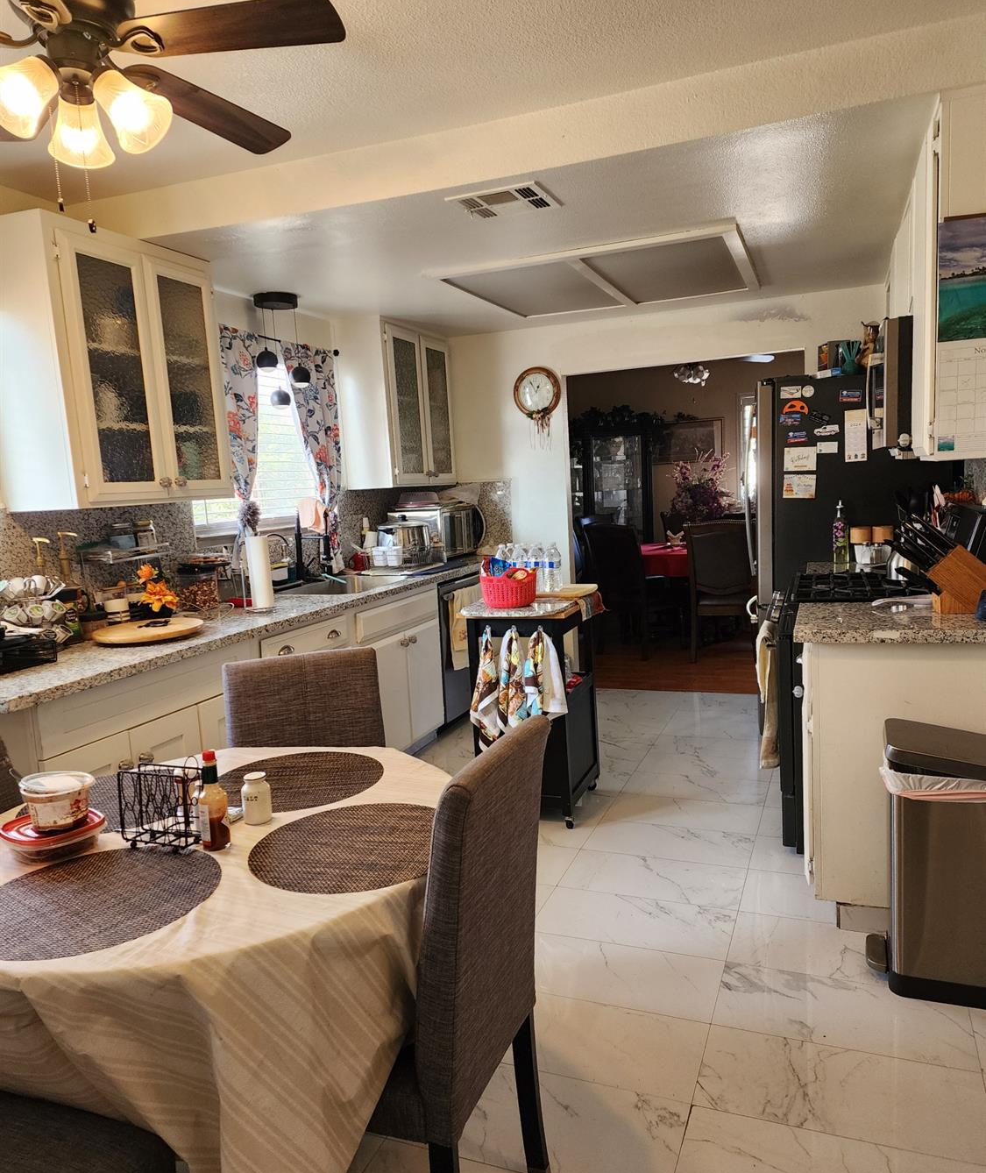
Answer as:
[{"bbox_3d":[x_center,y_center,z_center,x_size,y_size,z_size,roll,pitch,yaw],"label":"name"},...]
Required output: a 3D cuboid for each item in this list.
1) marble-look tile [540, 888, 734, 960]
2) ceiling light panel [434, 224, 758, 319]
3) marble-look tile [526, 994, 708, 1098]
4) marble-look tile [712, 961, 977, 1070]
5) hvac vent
[{"bbox_3d":[0.446,1.066,2.772,0.611,0.010,0.303,0,8,22],"label":"marble-look tile"},{"bbox_3d":[0.560,-1.518,4.375,1.400,0.030,1.370,-1,8,22],"label":"ceiling light panel"},{"bbox_3d":[0.220,1.147,2.215,0.611,0.010,0.301,0,8,22],"label":"marble-look tile"},{"bbox_3d":[0.898,1.106,2.275,0.610,0.010,0.305,-1,8,22],"label":"marble-look tile"},{"bbox_3d":[0.037,-1.321,3.010,0.315,0.025,0.300,-1,8,22],"label":"hvac vent"}]

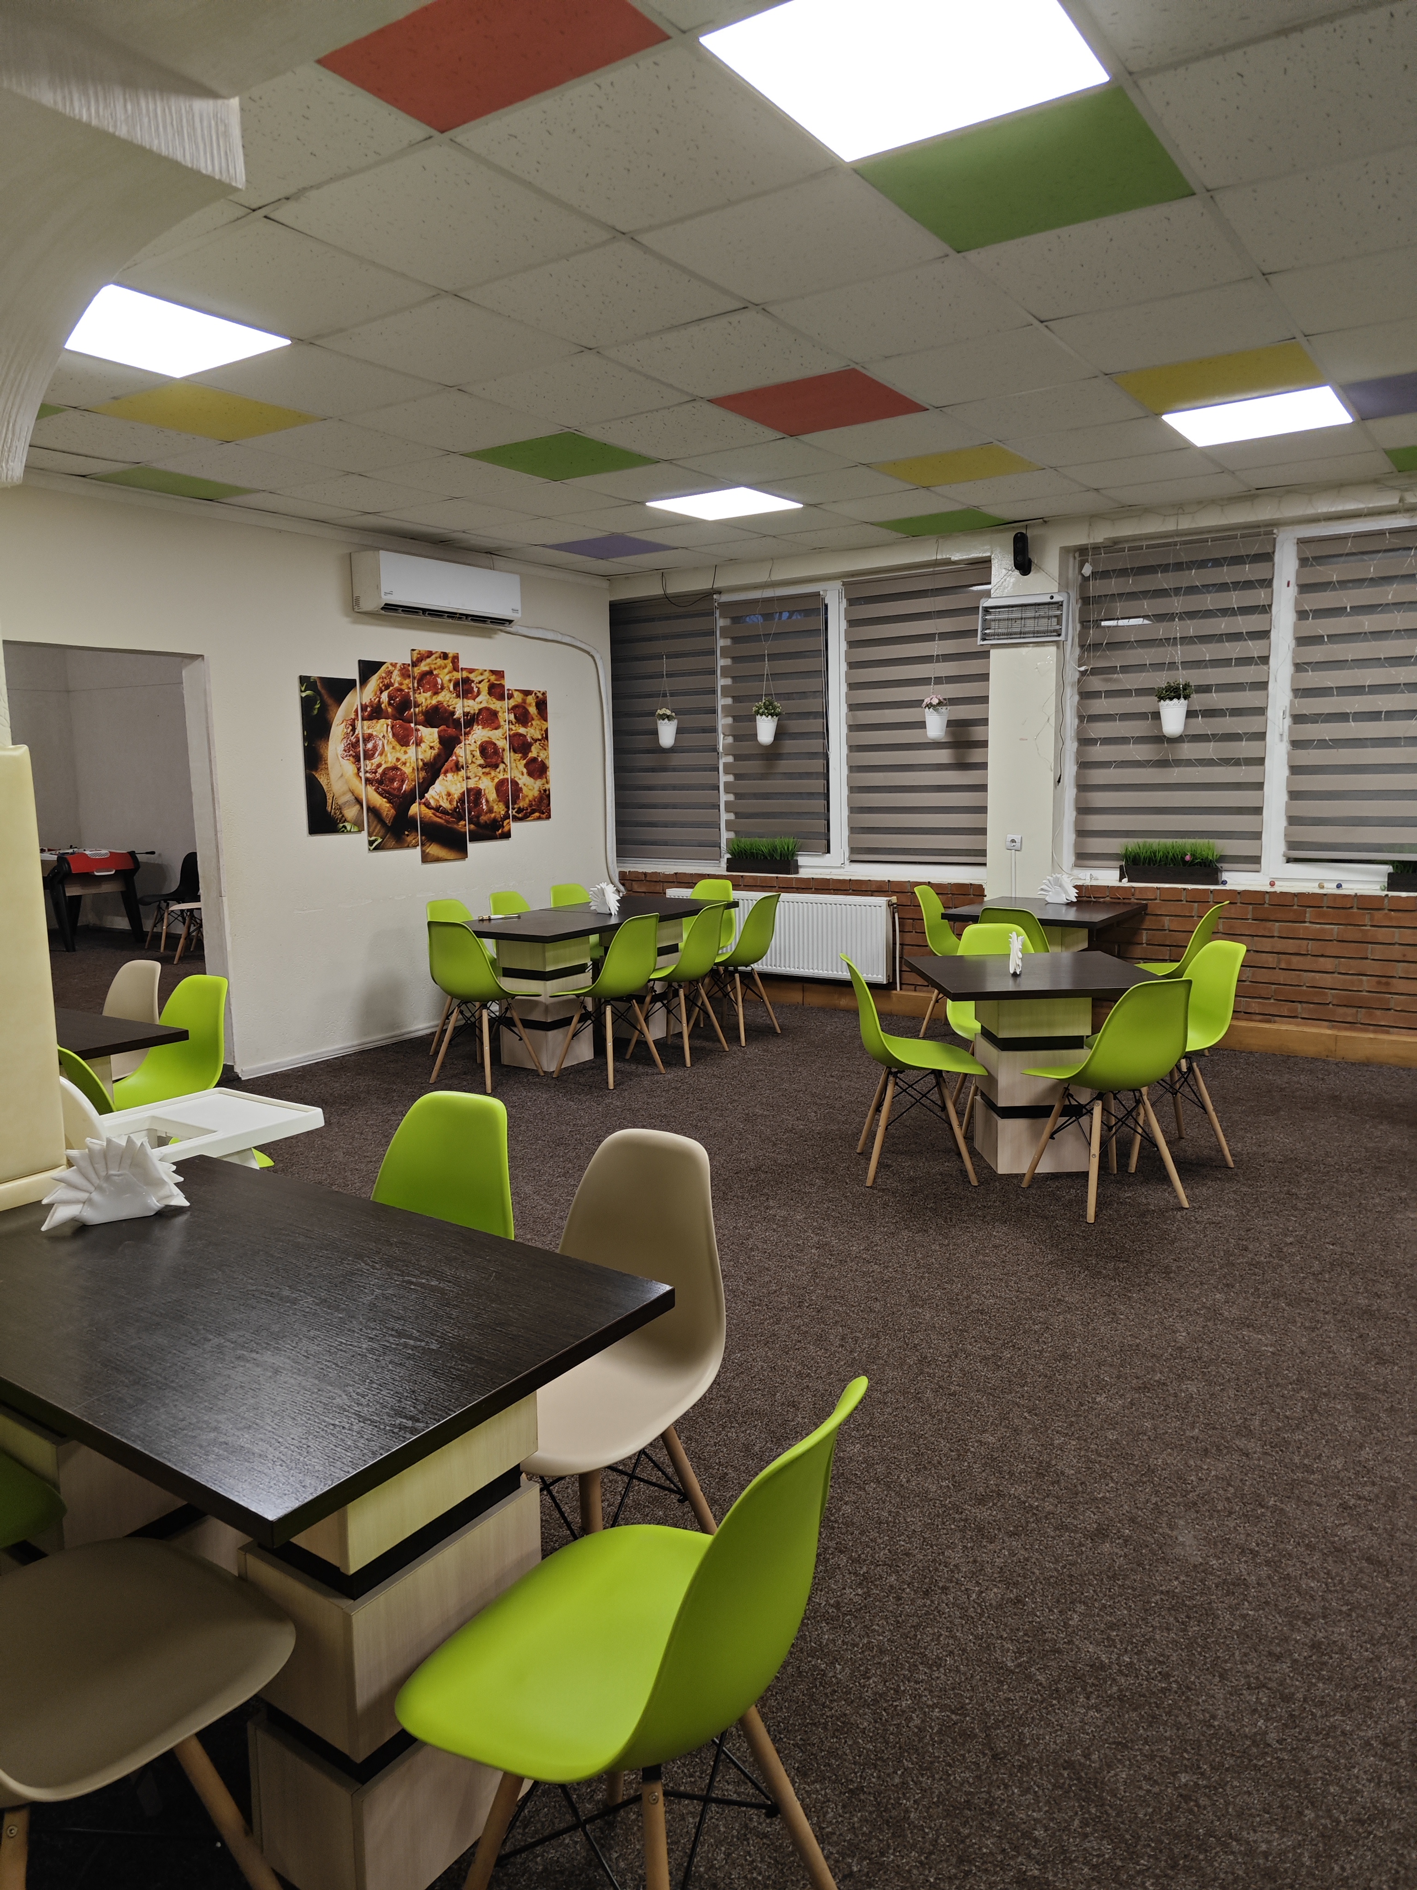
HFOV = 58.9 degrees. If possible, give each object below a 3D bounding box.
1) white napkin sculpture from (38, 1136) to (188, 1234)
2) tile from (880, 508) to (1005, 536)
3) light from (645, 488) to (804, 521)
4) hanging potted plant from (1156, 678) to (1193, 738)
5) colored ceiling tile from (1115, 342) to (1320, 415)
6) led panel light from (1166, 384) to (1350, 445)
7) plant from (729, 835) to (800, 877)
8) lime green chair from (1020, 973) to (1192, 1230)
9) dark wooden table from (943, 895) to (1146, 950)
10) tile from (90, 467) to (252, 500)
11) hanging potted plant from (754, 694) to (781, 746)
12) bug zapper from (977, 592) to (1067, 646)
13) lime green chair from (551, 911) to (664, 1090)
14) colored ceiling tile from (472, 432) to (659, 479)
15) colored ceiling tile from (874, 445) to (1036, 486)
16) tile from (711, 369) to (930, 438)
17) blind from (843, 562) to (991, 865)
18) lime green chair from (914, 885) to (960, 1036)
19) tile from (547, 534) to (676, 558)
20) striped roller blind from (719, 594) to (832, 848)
[{"bbox_3d":[-1.045,0.407,2.205,0.230,0.140,0.075,-5,9,-28],"label":"white napkin sculpture"},{"bbox_3d":[1.232,-2.235,6.645,0.580,0.018,0.480,4,10,34],"label":"tile"},{"bbox_3d":[0.086,-2.126,6.057,0.595,0.025,0.595,4,9,34],"label":"light"},{"bbox_3d":[2.337,-1.178,6.295,0.187,0.285,0.187,4,10,34],"label":"hanging potted plant"},{"bbox_3d":[1.725,-1.910,4.216,0.590,0.020,0.590,4,10,34],"label":"colored ceiling tile"},{"bbox_3d":[2.063,-1.984,4.706,0.590,0.020,0.590,4,10,34],"label":"led panel light"},{"bbox_3d":[0.330,-0.571,7.919,0.490,0.230,0.130,4,10,34],"label":"plant"},{"bbox_3d":[1.354,0.466,4.221,0.455,0.800,0.515,-4,9,-19],"label":"lime green chair"},{"bbox_3d":[1.720,0.180,6.443,0.800,0.730,0.820,4,10,34],"label":"dark wooden table"},{"bbox_3d":[-2.308,-2.014,5.479,0.330,0.018,0.580,4,10,34],"label":"tile"},{"bbox_3d":[0.358,-1.357,7.641,0.195,0.285,0.195,-1,8,0],"label":"hanging potted plant"},{"bbox_3d":[1.678,-1.721,6.665,0.465,0.250,0.100,4,10,34],"label":"bug zapper"},{"bbox_3d":[-0.486,0.233,6.071,0.500,0.800,0.460,4,9,31],"label":"lime green chair"},{"bbox_3d":[-0.593,-1.985,5.102,0.595,0.020,0.595,4,9,34],"label":"colored ceiling tile"},{"bbox_3d":[1.075,-2.060,5.402,0.585,0.018,0.585,4,10,34],"label":"colored ceiling tile"},{"bbox_3d":[0.396,-1.911,4.399,0.590,0.020,0.590,4,10,34],"label":"tile"},{"bbox_3d":[1.208,-1.311,7.320,0.930,1.680,0.060,4,10,34],"label":"blind"},{"bbox_3d":[1.419,0.092,7.013,0.510,0.805,0.455,3,9,29],"label":"lime green chair"},{"bbox_3d":[-0.562,-2.296,7.246,0.595,0.018,0.595,4,10,34],"label":"tile"},{"bbox_3d":[0.391,-1.364,7.877,0.780,1.580,0.060,4,10,34],"label":"striped roller blind"}]

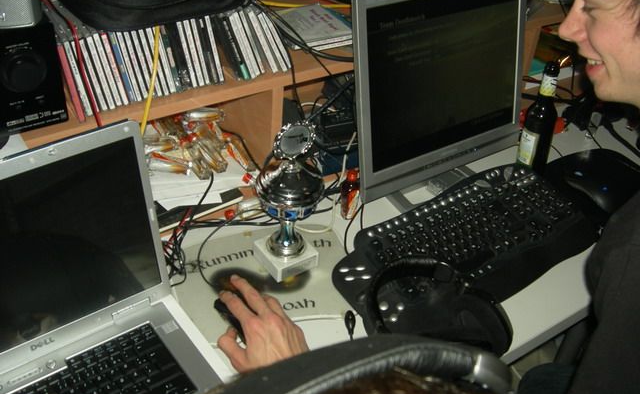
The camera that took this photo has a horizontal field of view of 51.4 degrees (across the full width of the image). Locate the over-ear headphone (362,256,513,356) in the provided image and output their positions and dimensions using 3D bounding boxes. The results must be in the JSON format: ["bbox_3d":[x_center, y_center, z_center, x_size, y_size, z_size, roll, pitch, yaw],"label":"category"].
[{"bbox_3d":[0.154,0.166,0.977,0.195,0.090,0.200,-13,40,-22],"label":"over-ear headphone"}]

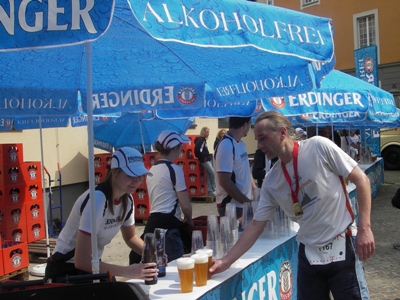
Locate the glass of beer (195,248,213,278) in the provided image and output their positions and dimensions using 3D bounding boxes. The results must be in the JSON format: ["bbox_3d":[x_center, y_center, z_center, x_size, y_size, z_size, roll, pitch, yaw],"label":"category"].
[{"bbox_3d":[0.032,0.639,2.456,0.090,0.157,0.090,-3,2,0],"label":"glass of beer"}]

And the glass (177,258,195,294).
[{"bbox_3d":[-0.069,0.651,2.264,0.090,0.157,0.090,-3,2,0],"label":"glass"}]

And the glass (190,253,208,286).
[{"bbox_3d":[0.004,0.645,2.350,0.090,0.157,0.090,-3,2,0],"label":"glass"}]

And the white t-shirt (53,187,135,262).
[{"bbox_3d":[-0.638,0.449,2.680,0.270,0.560,0.420,37,25,30],"label":"white t-shirt"}]

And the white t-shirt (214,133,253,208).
[{"bbox_3d":[0.320,0.206,4.200,0.300,0.690,0.460,-2,2,20],"label":"white t-shirt"}]

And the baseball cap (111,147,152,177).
[{"bbox_3d":[-0.406,0.069,2.620,0.265,0.145,0.180,20,16,36],"label":"baseball cap"}]

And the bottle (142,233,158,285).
[{"bbox_3d":[-0.273,0.600,2.415,0.070,0.265,0.070,-3,2,0],"label":"bottle"}]

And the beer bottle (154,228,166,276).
[{"bbox_3d":[-0.233,0.594,2.534,0.070,0.265,0.070,-3,2,0],"label":"beer bottle"}]

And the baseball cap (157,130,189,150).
[{"bbox_3d":[-0.219,-0.076,3.500,0.265,0.145,0.180,-10,4,-14],"label":"baseball cap"}]

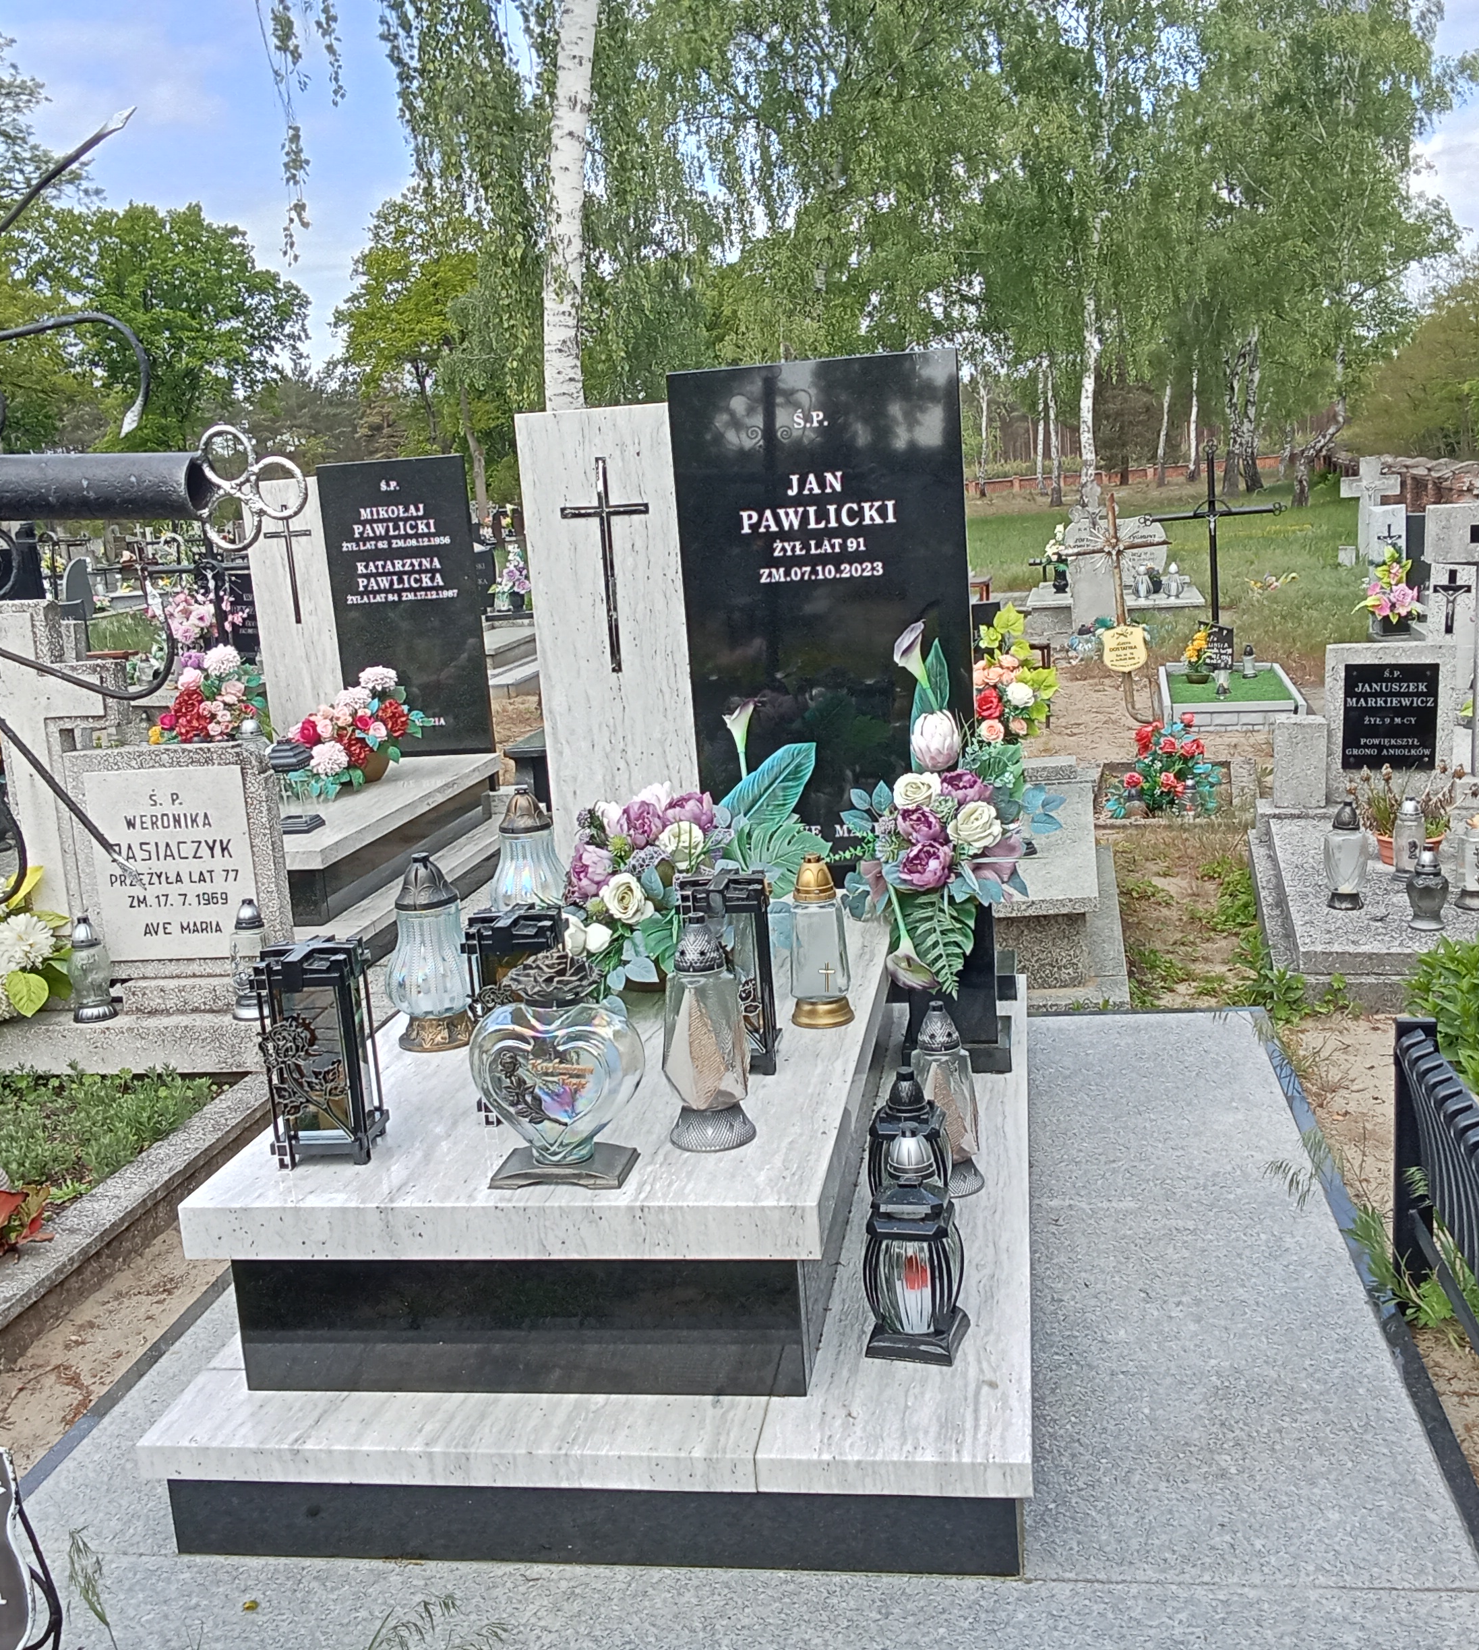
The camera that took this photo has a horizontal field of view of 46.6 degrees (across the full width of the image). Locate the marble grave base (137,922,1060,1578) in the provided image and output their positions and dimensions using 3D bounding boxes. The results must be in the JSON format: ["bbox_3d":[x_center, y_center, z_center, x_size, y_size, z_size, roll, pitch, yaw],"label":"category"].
[{"bbox_3d":[-0.060,0.512,3.043,1.120,0.441,2.007,-2,11,10],"label":"marble grave base"}]

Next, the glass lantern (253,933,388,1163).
[{"bbox_3d":[-0.570,0.309,2.355,0.135,0.288,0.135,-4,11,3],"label":"glass lantern"}]

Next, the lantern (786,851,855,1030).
[{"bbox_3d":[0.141,0.195,3.036,0.115,0.288,0.115,-2,11,10],"label":"lantern"}]

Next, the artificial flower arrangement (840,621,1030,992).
[{"bbox_3d":[0.413,-0.037,3.541,0.410,0.740,0.320,-2,11,10],"label":"artificial flower arrangement"}]

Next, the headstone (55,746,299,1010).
[{"bbox_3d":[-1.422,0.138,4.393,0.510,0.680,0.130,-3,11,9],"label":"headstone"}]

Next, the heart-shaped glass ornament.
[{"bbox_3d":[-0.234,0.333,2.228,0.210,0.240,0.115,-2,11,10],"label":"heart-shaped glass ornament"}]

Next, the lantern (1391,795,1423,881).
[{"bbox_3d":[1.865,0.034,4.808,0.080,0.232,0.080,-1,11,17],"label":"lantern"}]

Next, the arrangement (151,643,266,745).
[{"bbox_3d":[-2.062,-0.458,6.675,0.420,0.460,0.340,-3,11,10],"label":"arrangement"}]

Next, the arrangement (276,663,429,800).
[{"bbox_3d":[-1.395,-0.340,6.167,0.520,0.420,0.400,-2,11,10],"label":"arrangement"}]

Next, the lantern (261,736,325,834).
[{"bbox_3d":[-1.522,-0.143,5.871,0.185,0.310,0.185,-3,11,10],"label":"lantern"}]

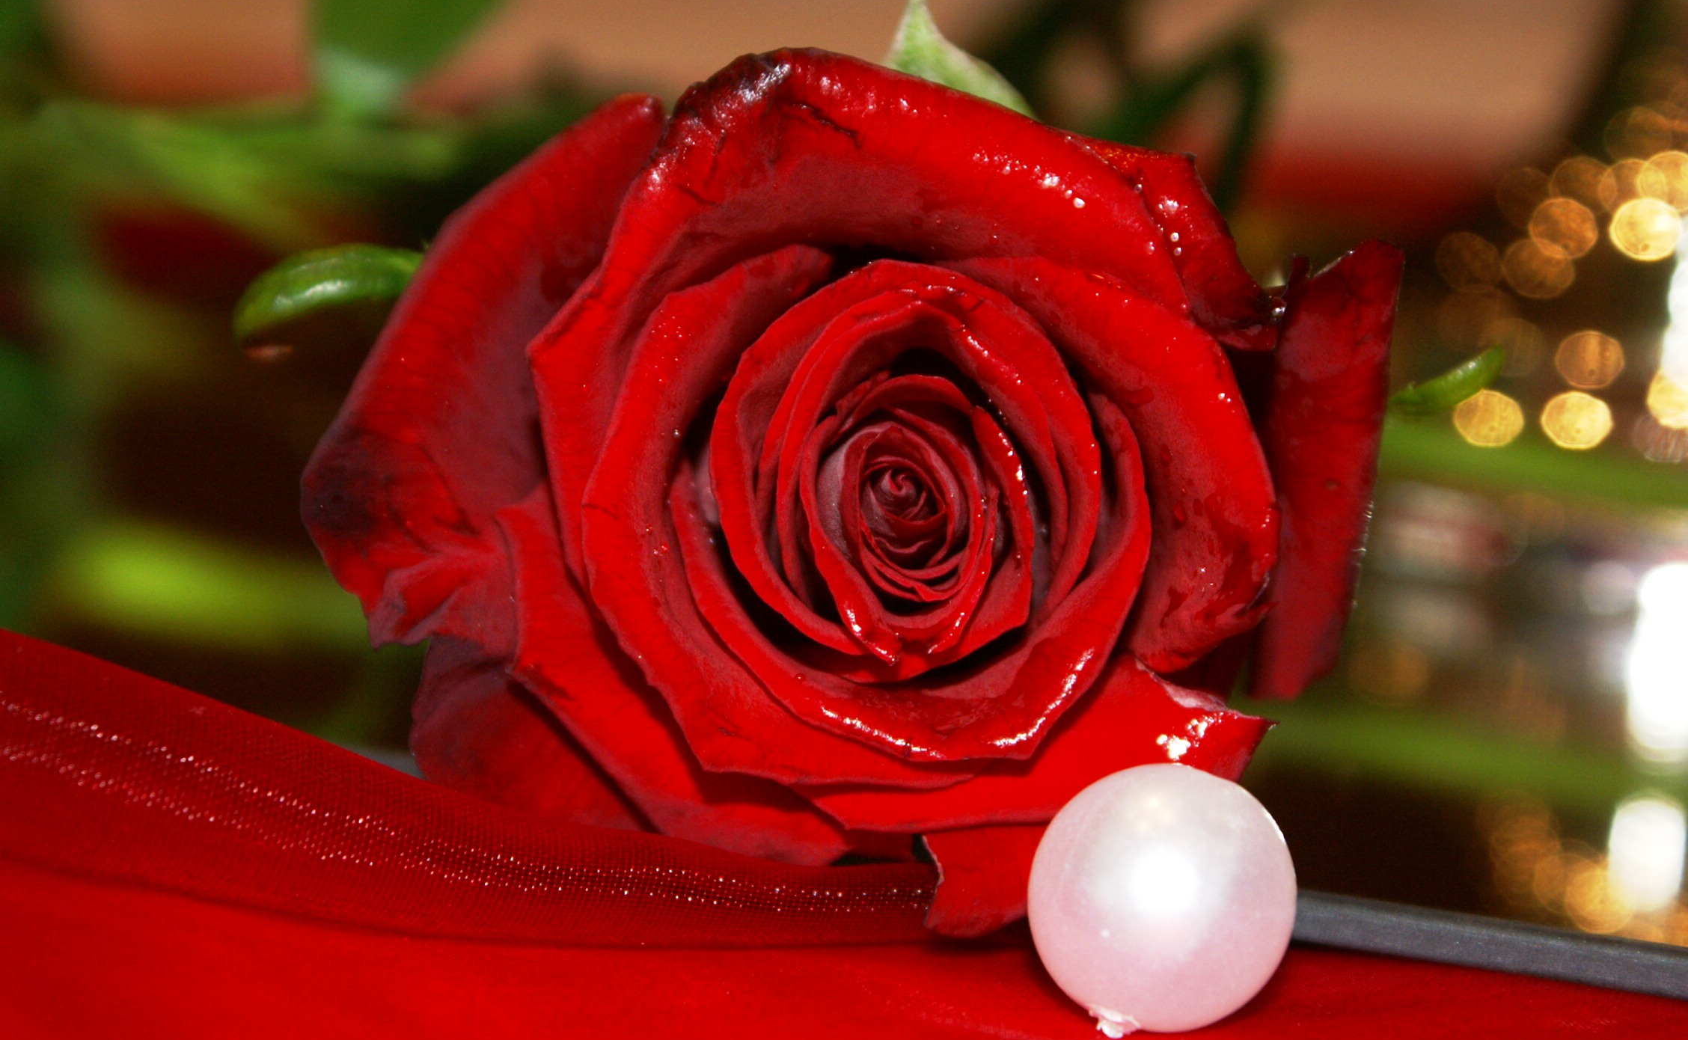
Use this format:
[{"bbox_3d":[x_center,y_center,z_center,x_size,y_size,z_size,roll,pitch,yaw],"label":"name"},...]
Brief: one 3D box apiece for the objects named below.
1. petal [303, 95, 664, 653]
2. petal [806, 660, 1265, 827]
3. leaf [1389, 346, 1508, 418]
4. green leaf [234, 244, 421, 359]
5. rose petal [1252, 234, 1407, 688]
[{"bbox_3d":[-0.030,-0.012,0.416,0.030,0.044,0.025,4,10,14],"label":"petal"},{"bbox_3d":[0.016,0.018,0.405,0.039,0.012,0.022,2,10,0],"label":"petal"},{"bbox_3d":[0.052,-0.012,0.428,0.012,0.006,0.008,2,10,0],"label":"leaf"},{"bbox_3d":[-0.044,-0.019,0.427,0.018,0.009,0.010,2,10,0],"label":"green leaf"},{"bbox_3d":[0.041,-0.004,0.418,0.014,0.036,0.022,-1,10,-17],"label":"rose petal"}]

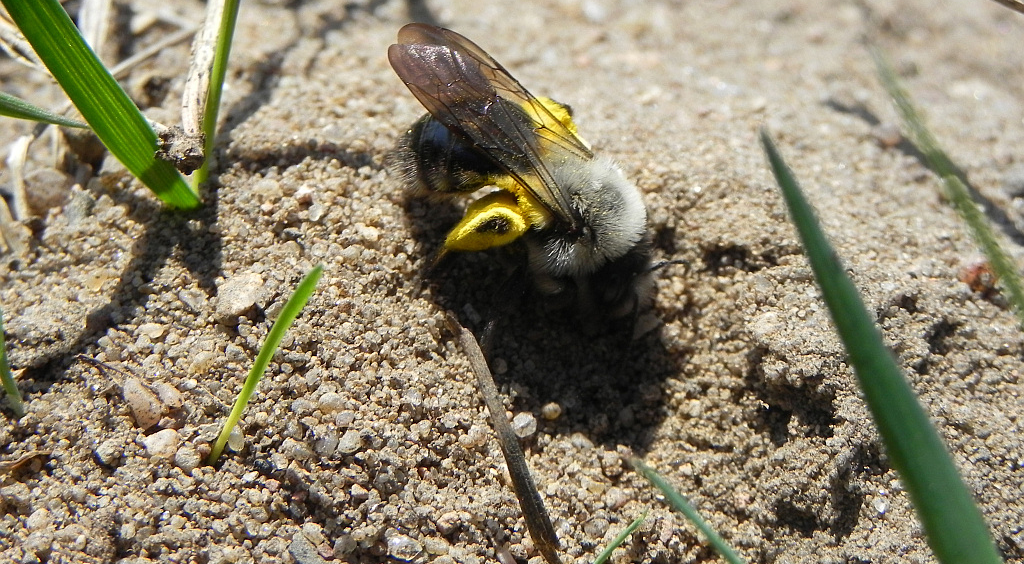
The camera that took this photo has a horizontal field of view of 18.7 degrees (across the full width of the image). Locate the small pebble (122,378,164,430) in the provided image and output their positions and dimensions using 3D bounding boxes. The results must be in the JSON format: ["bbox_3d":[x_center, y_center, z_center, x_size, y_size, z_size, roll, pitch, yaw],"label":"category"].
[{"bbox_3d":[-0.014,0.005,0.116,0.001,0.001,0.002,-20,53,-16],"label":"small pebble"}]

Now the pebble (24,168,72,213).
[{"bbox_3d":[-0.018,-0.004,0.122,0.002,0.002,0.002,0,50,0],"label":"pebble"}]

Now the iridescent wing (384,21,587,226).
[{"bbox_3d":[-0.001,-0.006,0.119,0.010,0.002,0.005,40,45,-16],"label":"iridescent wing"}]

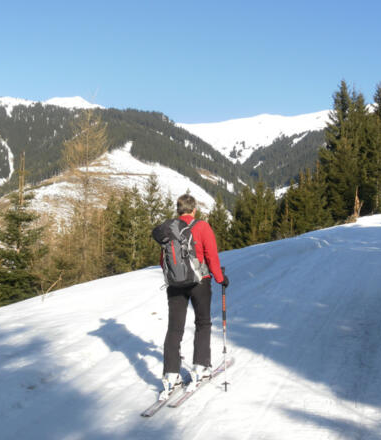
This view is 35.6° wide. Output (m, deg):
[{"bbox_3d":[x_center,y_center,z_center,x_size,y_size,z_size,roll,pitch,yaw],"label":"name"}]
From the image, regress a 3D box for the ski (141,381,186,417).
[{"bbox_3d":[-0.090,1.565,5.580,0.110,0.090,1.650,1,0,18],"label":"ski"}]

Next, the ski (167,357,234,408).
[{"bbox_3d":[0.152,1.555,5.800,0.110,0.090,1.650,1,0,21],"label":"ski"}]

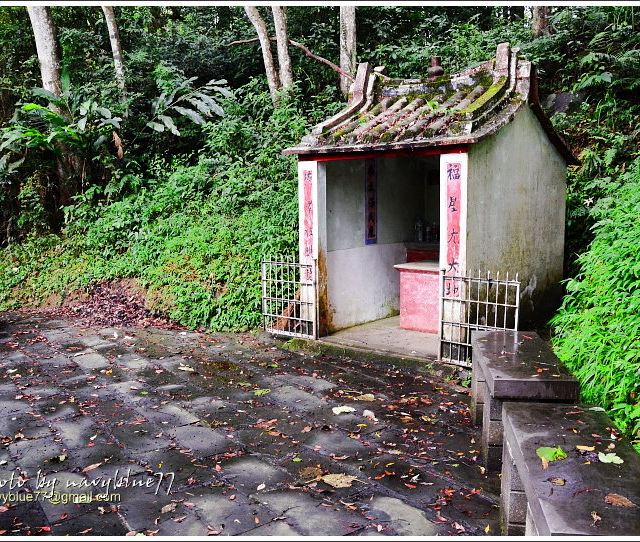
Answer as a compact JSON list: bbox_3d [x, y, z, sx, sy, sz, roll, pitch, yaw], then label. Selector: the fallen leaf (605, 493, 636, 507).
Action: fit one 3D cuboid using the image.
[{"bbox_3d":[1.006,0.768,2.041,0.100,0.020,0.070,4,9,35],"label":"fallen leaf"}]

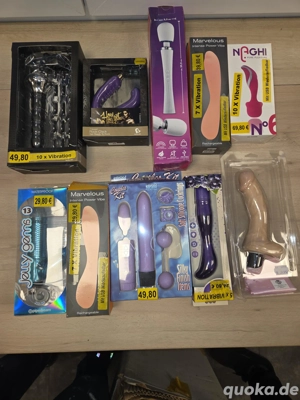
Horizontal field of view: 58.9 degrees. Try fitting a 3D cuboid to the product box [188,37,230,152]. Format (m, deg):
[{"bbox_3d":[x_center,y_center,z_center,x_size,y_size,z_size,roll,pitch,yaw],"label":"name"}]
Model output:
[{"bbox_3d":[0.133,-0.238,0.621,0.084,0.067,0.255,0,83,-1],"label":"product box"}]

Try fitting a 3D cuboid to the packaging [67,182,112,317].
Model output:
[{"bbox_3d":[-0.128,0.107,0.576,0.084,0.067,0.255,-2,83,-1],"label":"packaging"}]

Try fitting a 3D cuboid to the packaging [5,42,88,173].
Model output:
[{"bbox_3d":[-0.228,-0.207,0.610,0.147,0.073,0.280,-1,83,-1],"label":"packaging"}]

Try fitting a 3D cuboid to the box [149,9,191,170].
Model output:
[{"bbox_3d":[0.042,-0.255,0.619,0.078,0.072,0.363,-2,83,-1],"label":"box"}]

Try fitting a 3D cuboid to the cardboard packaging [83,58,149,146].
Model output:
[{"bbox_3d":[-0.078,-0.228,0.625,0.145,0.050,0.191,-1,83,-1],"label":"cardboard packaging"}]

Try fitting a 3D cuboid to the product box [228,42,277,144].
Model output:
[{"bbox_3d":[0.230,-0.250,0.630,0.101,0.054,0.220,0,83,-1],"label":"product box"}]

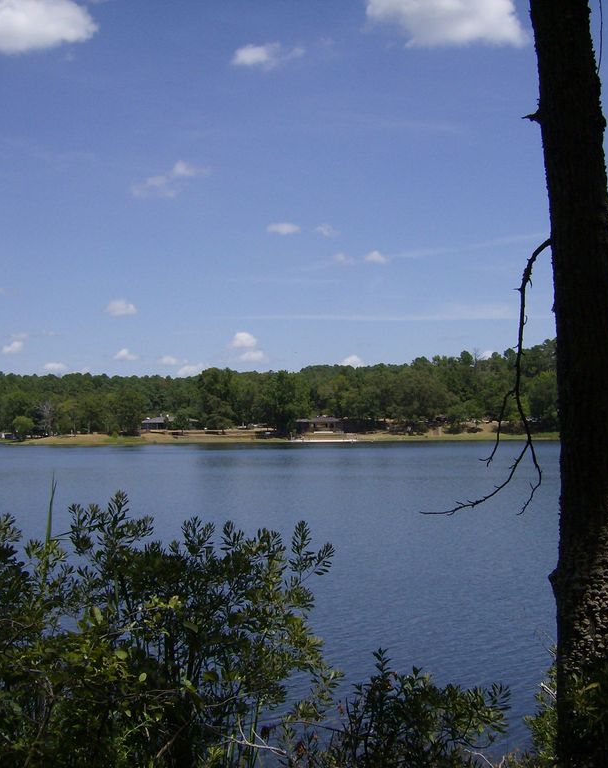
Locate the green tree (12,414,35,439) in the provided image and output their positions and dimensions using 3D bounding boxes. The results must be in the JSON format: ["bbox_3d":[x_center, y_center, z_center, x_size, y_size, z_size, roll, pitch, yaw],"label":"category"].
[{"bbox_3d":[-83.974,12.723,320.000,7.000,7.200,7.000,0,-3,0],"label":"green tree"}]

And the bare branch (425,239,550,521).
[{"bbox_3d":[0.927,-0.033,5.400,0.630,1.400,0.450,0,-3,0],"label":"bare branch"}]

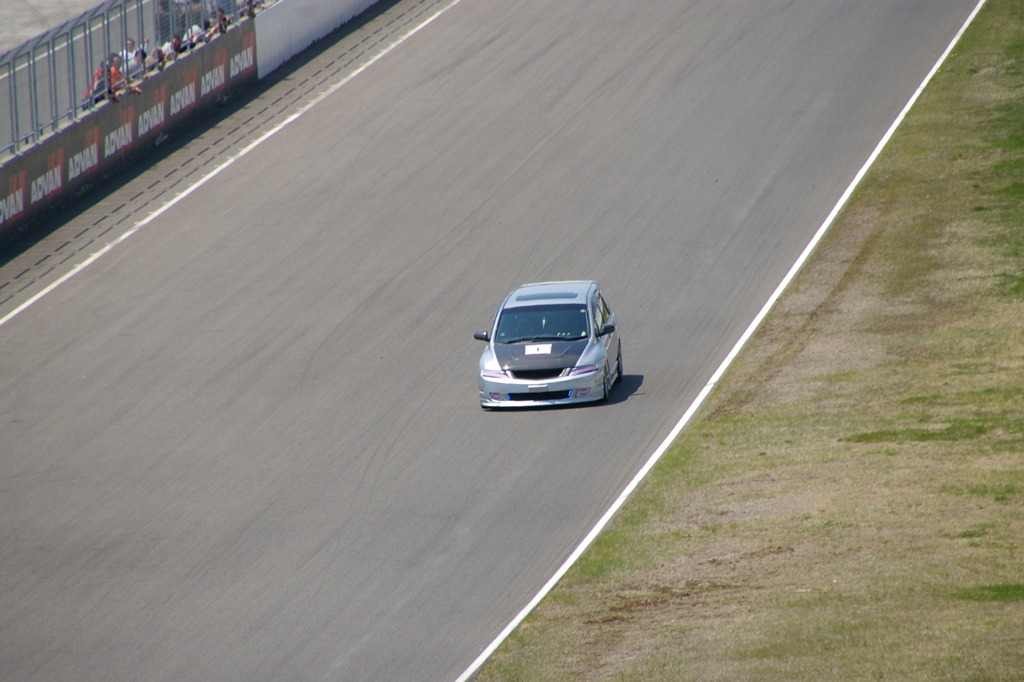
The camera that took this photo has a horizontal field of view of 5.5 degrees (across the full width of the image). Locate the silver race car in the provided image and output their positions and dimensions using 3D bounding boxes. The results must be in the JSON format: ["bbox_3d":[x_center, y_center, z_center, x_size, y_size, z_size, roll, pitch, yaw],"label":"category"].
[{"bbox_3d":[0.541,0.009,150.785,1.880,1.500,4.770,-2,5,4],"label":"silver race car"}]

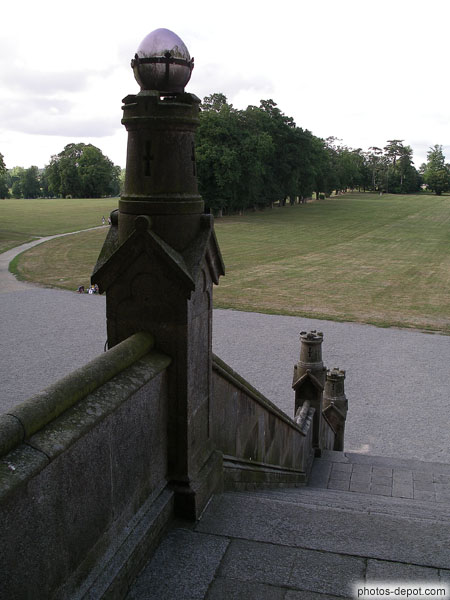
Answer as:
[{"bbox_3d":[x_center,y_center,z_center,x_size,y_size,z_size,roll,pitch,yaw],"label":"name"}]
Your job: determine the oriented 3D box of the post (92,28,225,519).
[{"bbox_3d":[-0.322,-0.132,3.253,0.530,2.350,0.530,3,10,13],"label":"post"}]

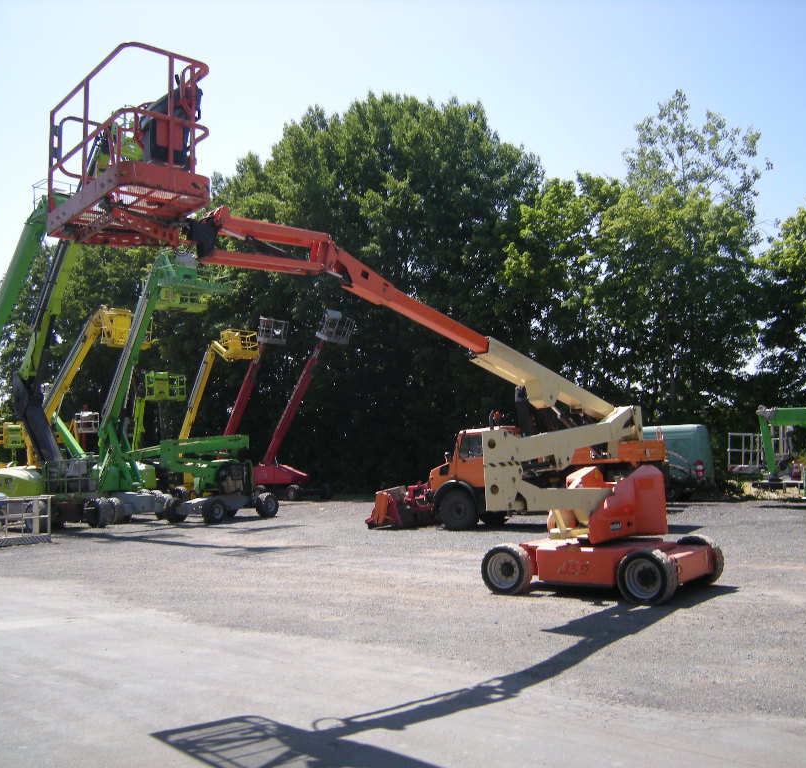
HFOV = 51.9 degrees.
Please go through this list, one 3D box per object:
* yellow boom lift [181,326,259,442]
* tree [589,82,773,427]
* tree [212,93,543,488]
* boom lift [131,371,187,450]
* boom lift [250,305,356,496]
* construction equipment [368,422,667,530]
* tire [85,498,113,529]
[{"bbox_3d":[-7.439,1.567,33.513,3.200,6.900,2.200,-3,-6,25],"label":"yellow boom lift"},{"bbox_3d":[14.728,-4.539,44.611,8.800,20.500,8.000,-1,-5,0],"label":"tree"},{"bbox_3d":[-1.331,-3.945,43.573,15.600,19.600,13.000,-1,-5,0],"label":"tree"},{"bbox_3d":[-9.814,2.350,33.442,2.400,5.400,1.900,-3,-6,25],"label":"boom lift"},{"bbox_3d":[-4.414,1.010,36.575,4.300,8.500,2.600,-3,-6,25],"label":"boom lift"},{"bbox_3d":[2.834,2.254,21.780,7.100,3.000,2.500,-4,-6,29],"label":"construction equipment"},{"bbox_3d":[-8.228,3.572,22.374,0.350,0.820,0.820,-3,-6,22],"label":"tire"}]

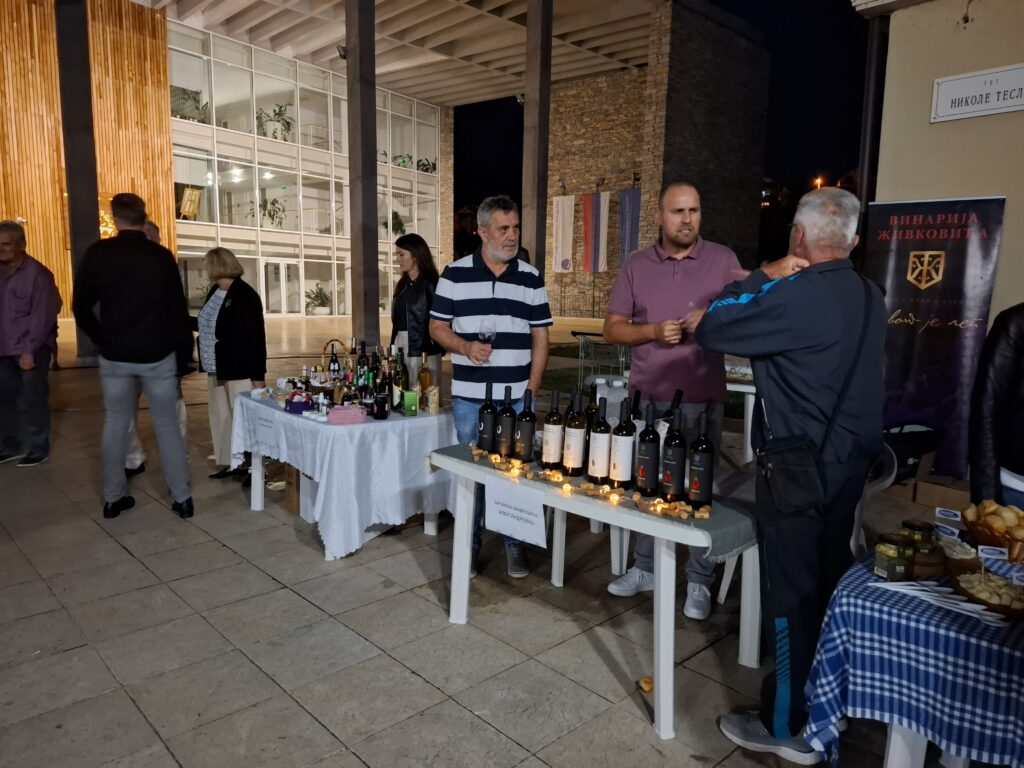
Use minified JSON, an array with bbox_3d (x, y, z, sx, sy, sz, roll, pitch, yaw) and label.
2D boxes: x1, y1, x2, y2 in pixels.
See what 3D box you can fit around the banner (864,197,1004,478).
[{"bbox_3d":[2.970,-0.271,4.931,0.860,2.070,0.120,4,8,27],"label":"banner"}]

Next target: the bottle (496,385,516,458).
[{"bbox_3d":[-0.021,0.149,2.790,0.077,0.299,0.077,1,7,0],"label":"bottle"}]

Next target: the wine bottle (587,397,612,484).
[{"bbox_3d":[0.317,0.199,2.418,0.077,0.303,0.077,5,8,30],"label":"wine bottle"}]

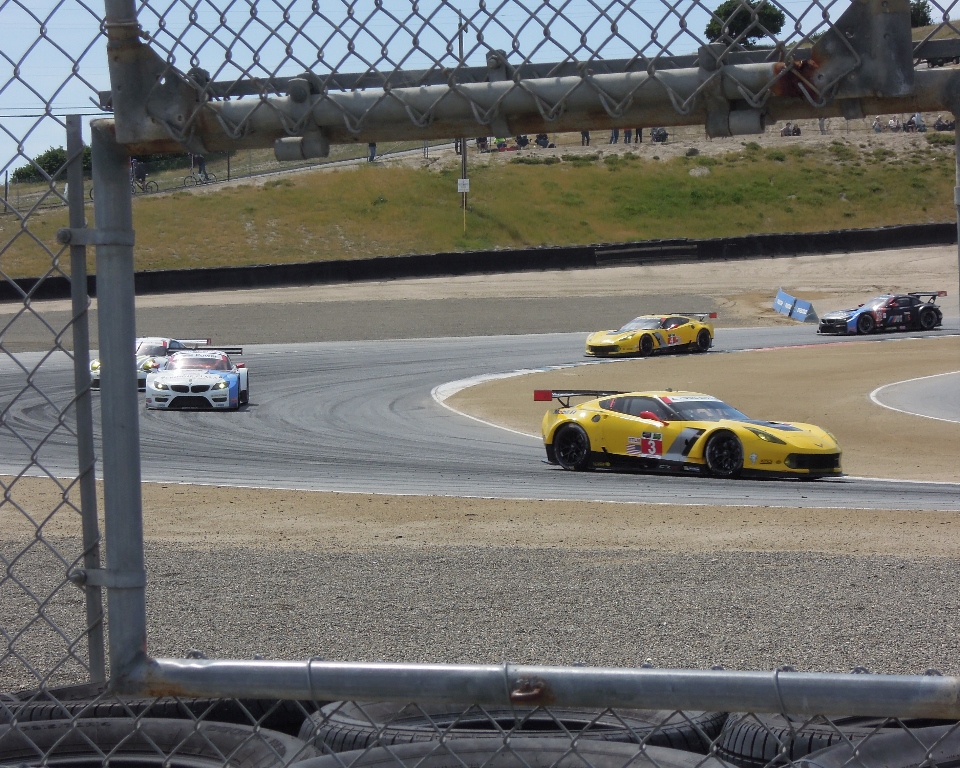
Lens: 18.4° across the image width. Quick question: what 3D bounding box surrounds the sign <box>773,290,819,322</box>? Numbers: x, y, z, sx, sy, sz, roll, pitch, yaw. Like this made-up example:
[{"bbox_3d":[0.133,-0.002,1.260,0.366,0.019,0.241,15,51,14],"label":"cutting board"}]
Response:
[{"bbox_3d":[11.579,-2.867,108.674,0.600,0.720,2.900,-2,12,-19],"label":"sign"}]

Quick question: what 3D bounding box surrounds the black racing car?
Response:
[{"bbox_3d":[13.436,-2.397,99.255,4.330,1.240,2.000,-4,4,-27],"label":"black racing car"}]

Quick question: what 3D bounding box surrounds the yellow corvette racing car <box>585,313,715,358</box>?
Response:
[{"bbox_3d":[5.186,-1.532,90.785,2.040,1.160,4.490,2,5,43],"label":"yellow corvette racing car"}]

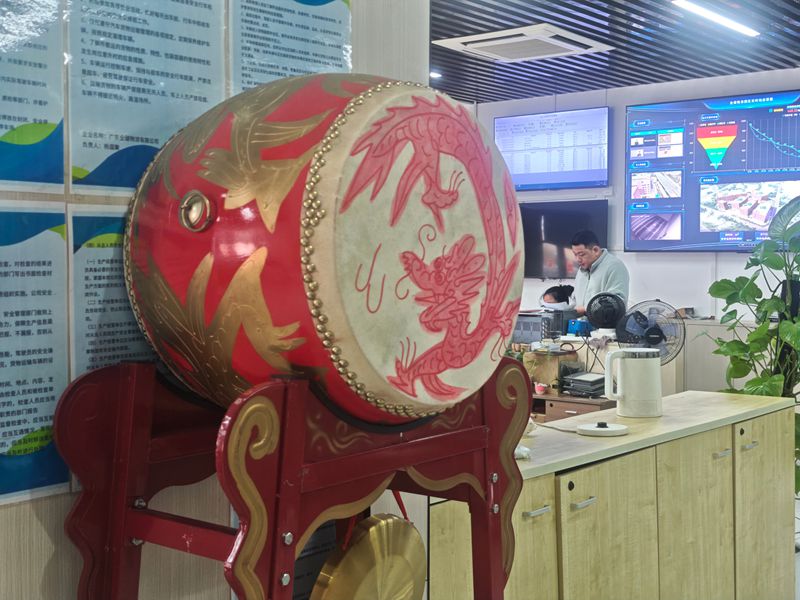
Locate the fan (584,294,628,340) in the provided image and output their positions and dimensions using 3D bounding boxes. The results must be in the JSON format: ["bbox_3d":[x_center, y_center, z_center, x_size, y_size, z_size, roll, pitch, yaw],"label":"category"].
[{"bbox_3d":[1.228,0.096,6.350,0.240,0.285,0.190,0,2,3],"label":"fan"}]

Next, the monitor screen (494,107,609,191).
[{"bbox_3d":[1.403,-1.374,9.870,1.230,0.710,0.070,2,3,40],"label":"monitor screen"}]

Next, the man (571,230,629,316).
[{"bbox_3d":[1.322,0.195,7.075,0.420,1.300,0.500,-2,3,-44],"label":"man"}]

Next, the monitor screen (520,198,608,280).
[{"bbox_3d":[1.402,-0.555,9.901,1.230,0.710,0.070,2,3,40],"label":"monitor screen"}]

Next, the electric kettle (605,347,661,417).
[{"bbox_3d":[0.750,0.264,3.413,0.195,0.210,0.148,0,2,-9],"label":"electric kettle"}]

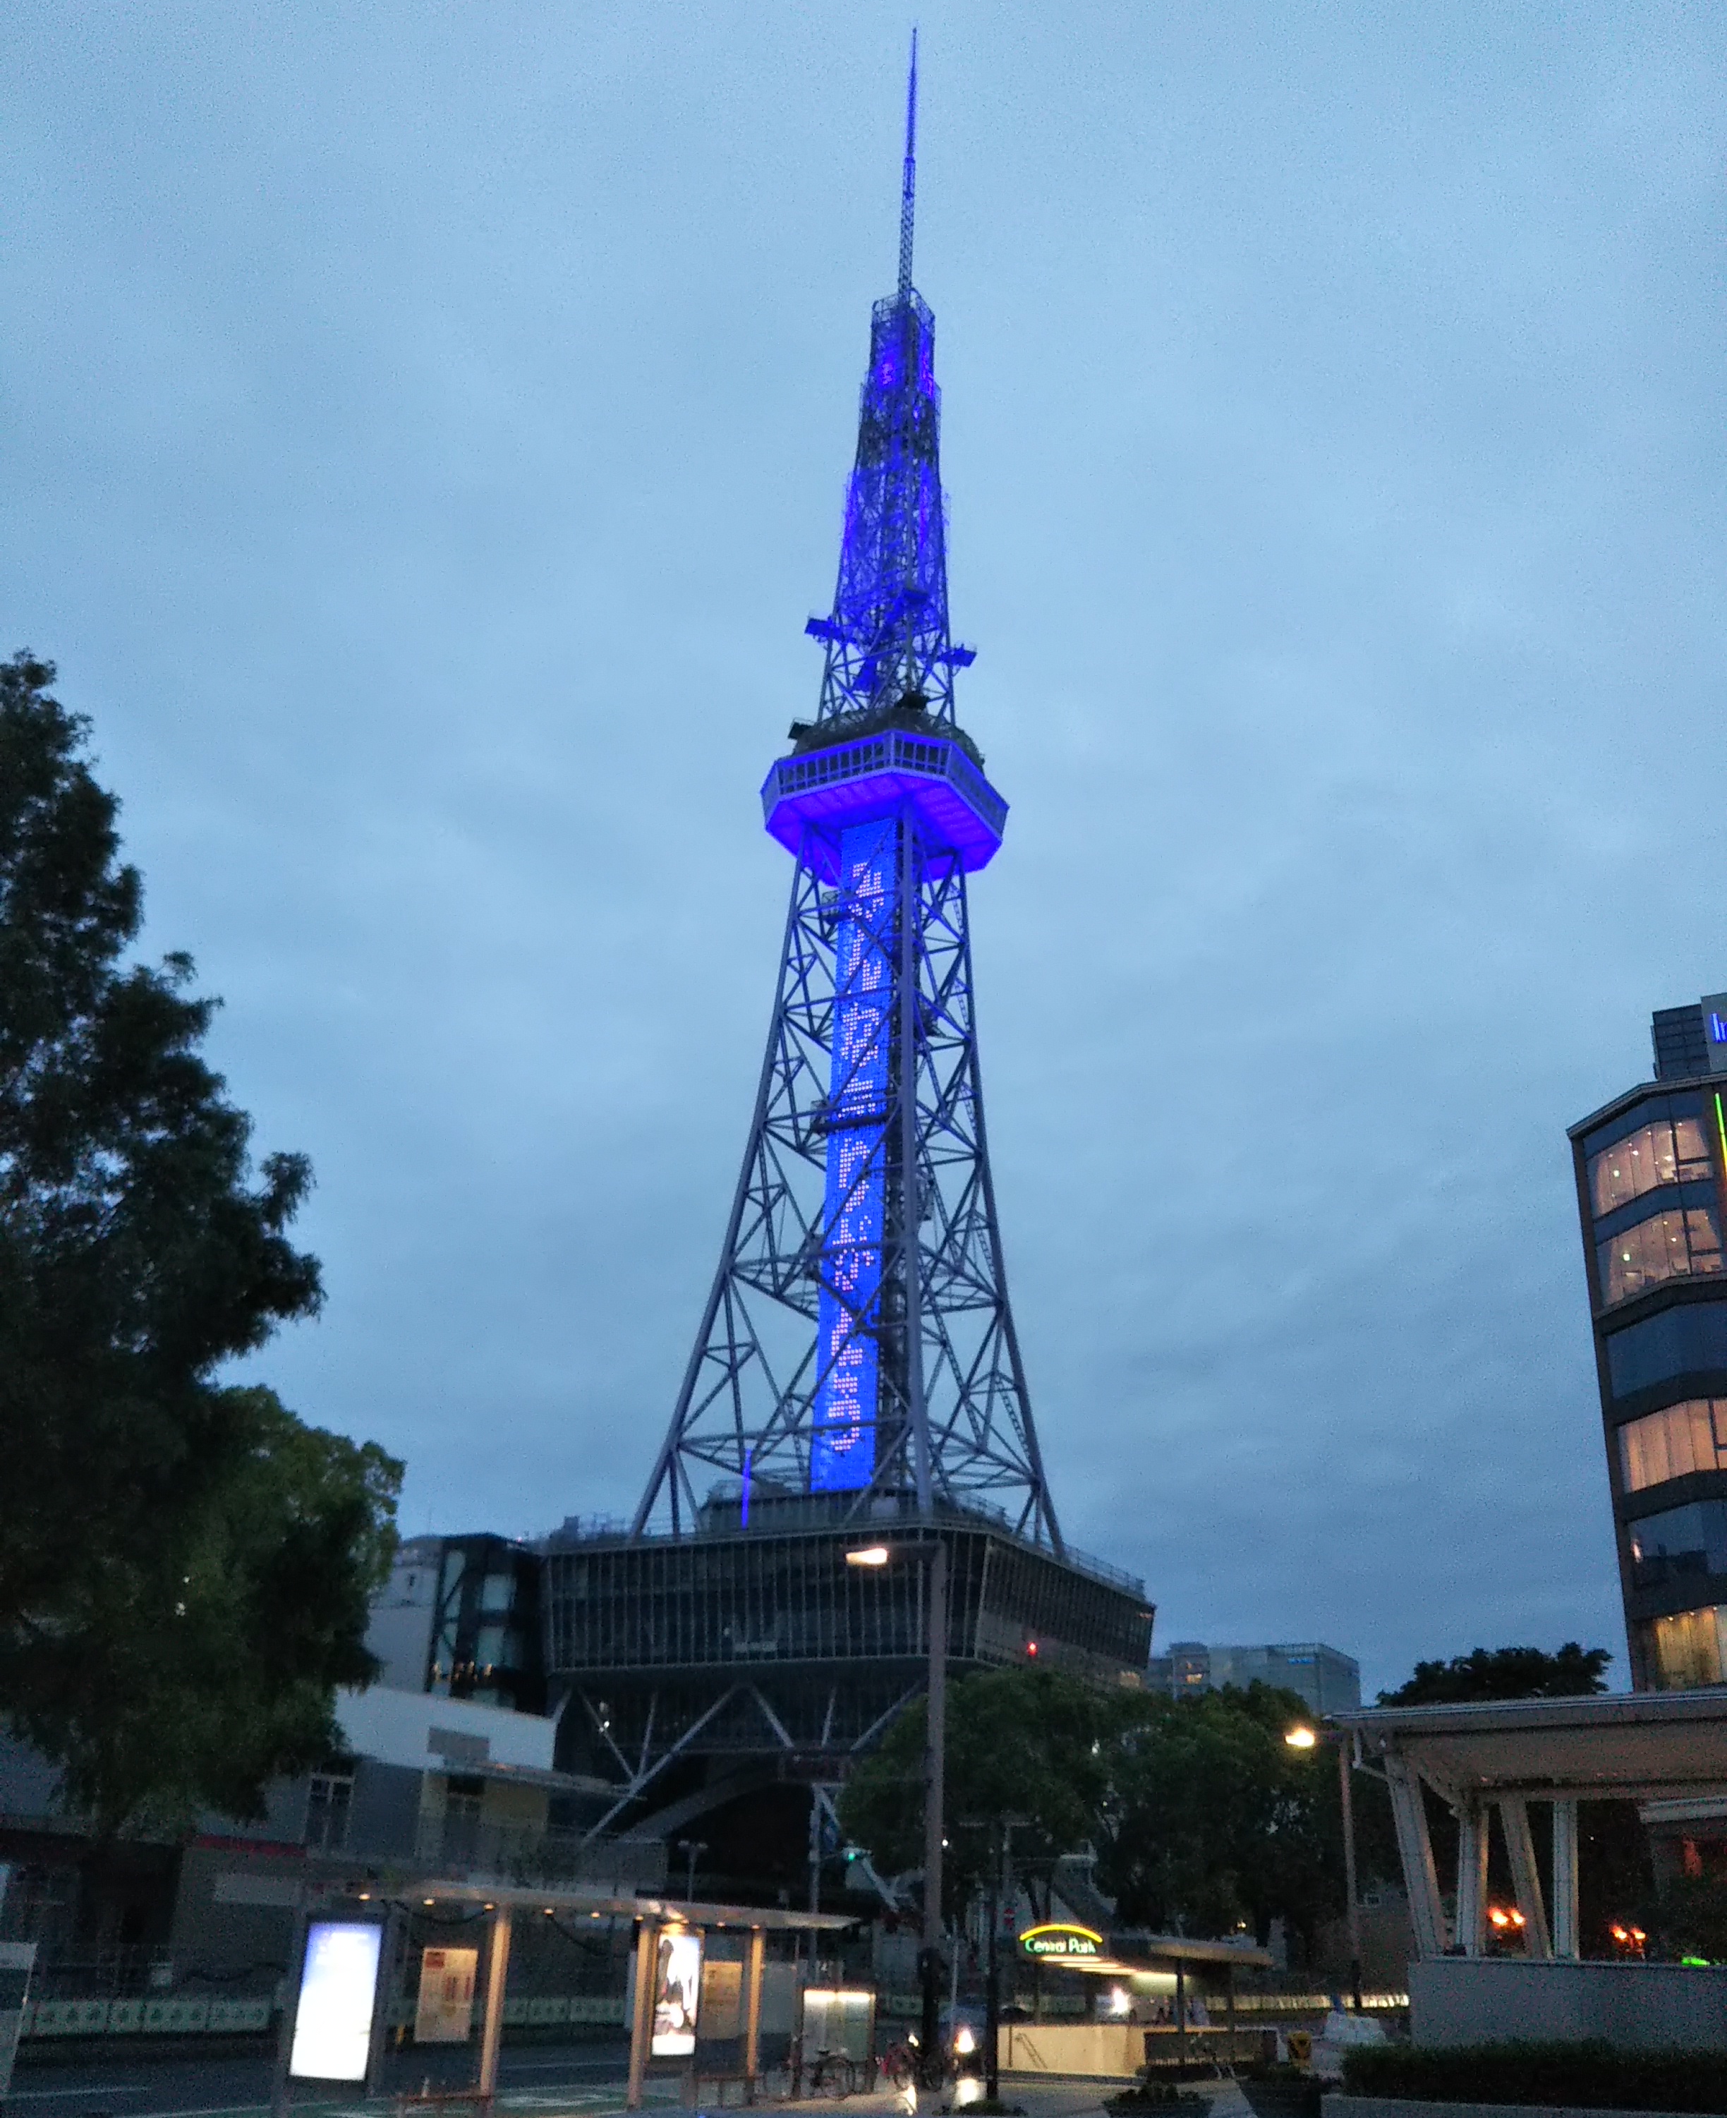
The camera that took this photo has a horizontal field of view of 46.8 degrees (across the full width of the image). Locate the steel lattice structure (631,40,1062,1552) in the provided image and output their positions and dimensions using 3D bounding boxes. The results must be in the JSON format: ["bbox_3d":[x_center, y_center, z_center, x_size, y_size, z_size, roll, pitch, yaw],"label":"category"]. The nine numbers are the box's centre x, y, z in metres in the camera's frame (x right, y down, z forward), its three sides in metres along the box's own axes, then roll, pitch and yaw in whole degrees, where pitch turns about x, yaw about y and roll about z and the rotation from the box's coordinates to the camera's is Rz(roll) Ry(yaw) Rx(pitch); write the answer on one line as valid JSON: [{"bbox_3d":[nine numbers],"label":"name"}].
[{"bbox_3d":[2.409,-33.543,170.428,23.000,155.000,23.000,-11,-27,27],"label":"steel lattice structure"}]

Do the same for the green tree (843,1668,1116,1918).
[{"bbox_3d":[4.901,31.881,84.429,12.000,15.700,12.000,2,-24,0],"label":"green tree"}]

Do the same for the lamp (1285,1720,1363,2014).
[{"bbox_3d":[14.549,26.074,63.067,2.100,9.600,0.350,-11,-27,27],"label":"lamp"}]

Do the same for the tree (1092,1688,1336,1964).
[{"bbox_3d":[17.154,36.995,96.606,12.000,17.200,12.000,2,-24,0],"label":"tree"}]

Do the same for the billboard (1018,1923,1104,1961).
[{"bbox_3d":[4.559,20.352,45.980,2.200,0.800,0.300,-11,-27,27],"label":"billboard"}]

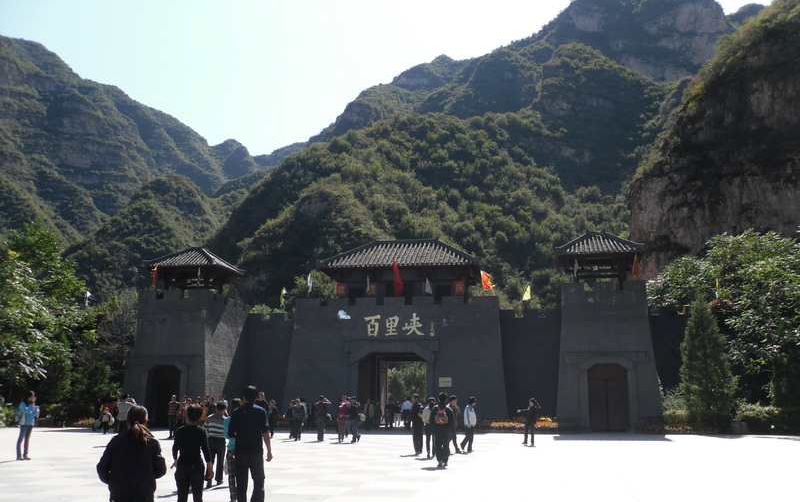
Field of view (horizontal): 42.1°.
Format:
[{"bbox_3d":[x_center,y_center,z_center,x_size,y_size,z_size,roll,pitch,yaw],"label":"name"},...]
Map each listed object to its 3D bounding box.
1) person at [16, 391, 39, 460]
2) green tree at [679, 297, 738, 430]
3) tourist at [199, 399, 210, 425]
[{"bbox_3d":[-9.445,4.413,26.300,0.480,1.730,0.460,-3,-9,21],"label":"person"},{"bbox_3d":[15.573,5.780,52.500,3.100,6.900,3.100,1,-8,0],"label":"green tree"},{"bbox_3d":[-7.031,6.094,37.500,0.420,1.360,0.270,1,-8,-6],"label":"tourist"}]

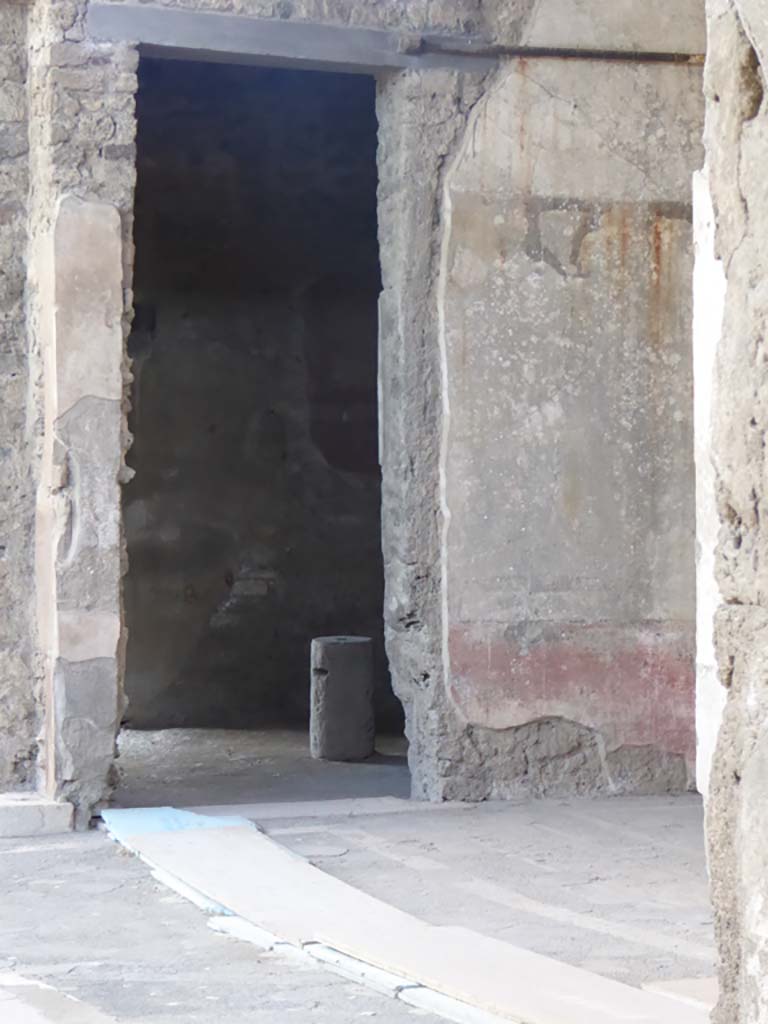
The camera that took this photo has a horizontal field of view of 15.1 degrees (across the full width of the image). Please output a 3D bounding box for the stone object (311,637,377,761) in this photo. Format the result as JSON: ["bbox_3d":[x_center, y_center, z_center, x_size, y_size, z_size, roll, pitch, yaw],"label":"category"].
[{"bbox_3d":[-0.191,0.866,13.467,0.290,0.551,0.290,0,2,0],"label":"stone object"}]

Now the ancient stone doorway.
[{"bbox_3d":[-0.533,-0.325,11.934,1.254,3.048,0.360,0,2,-23],"label":"ancient stone doorway"}]

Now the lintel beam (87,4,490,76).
[{"bbox_3d":[-0.416,-1.927,11.924,1.792,0.180,0.360,0,2,-23],"label":"lintel beam"}]

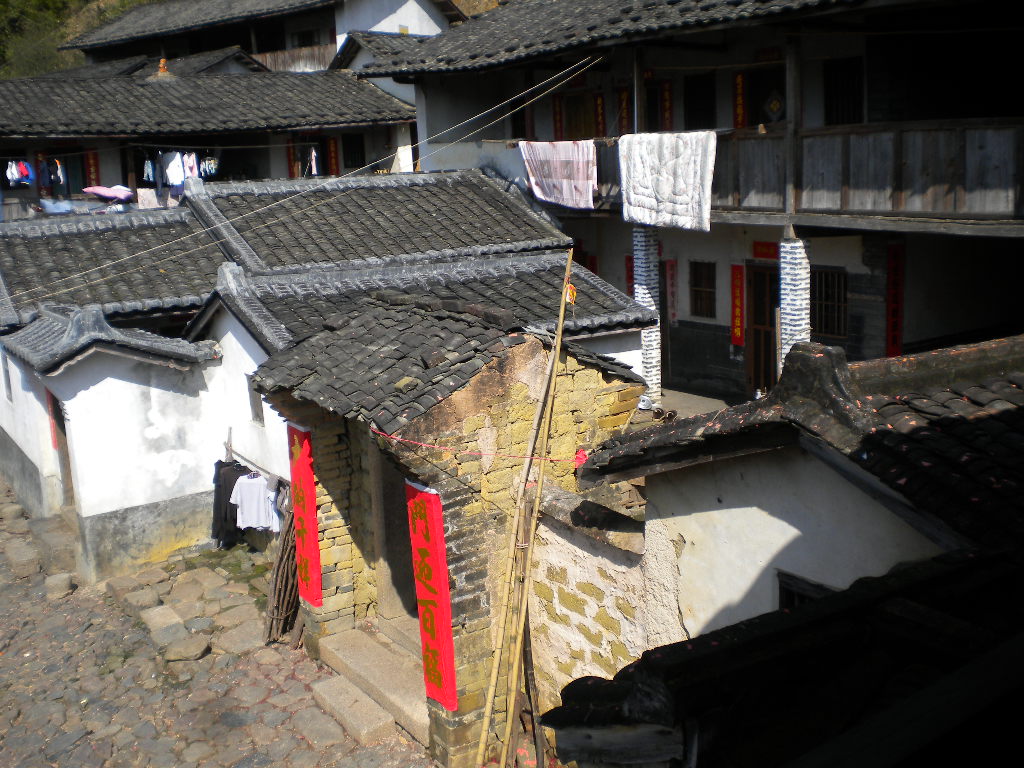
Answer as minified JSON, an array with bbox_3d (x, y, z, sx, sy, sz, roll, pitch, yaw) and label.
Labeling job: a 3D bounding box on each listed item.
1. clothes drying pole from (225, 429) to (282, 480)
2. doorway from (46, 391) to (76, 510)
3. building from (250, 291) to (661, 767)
[{"bbox_3d":[-2.747,0.738,10.986,0.130,0.330,1.750,-10,13,-32],"label":"clothes drying pole"},{"bbox_3d":[-5.800,0.790,13.360,0.250,1.700,1.100,-10,13,-32],"label":"doorway"},{"bbox_3d":[-0.637,0.971,9.092,2.500,3.400,2.980,-10,13,-32],"label":"building"}]

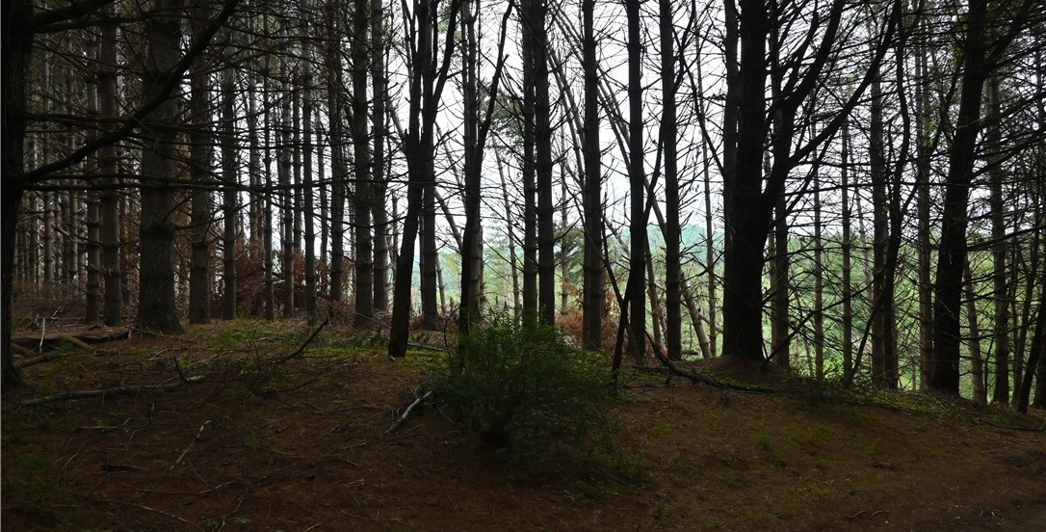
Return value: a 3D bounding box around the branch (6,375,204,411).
[{"bbox_3d":[-4.214,1.290,7.150,1.724,0.140,0.170,-4,2,-31],"label":"branch"}]

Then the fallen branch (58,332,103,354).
[{"bbox_3d":[-5.879,1.020,9.250,1.021,0.090,0.100,9,5,29],"label":"fallen branch"}]

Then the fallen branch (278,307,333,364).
[{"bbox_3d":[-2.611,0.834,8.350,0.890,0.120,0.140,-46,7,-6],"label":"fallen branch"}]

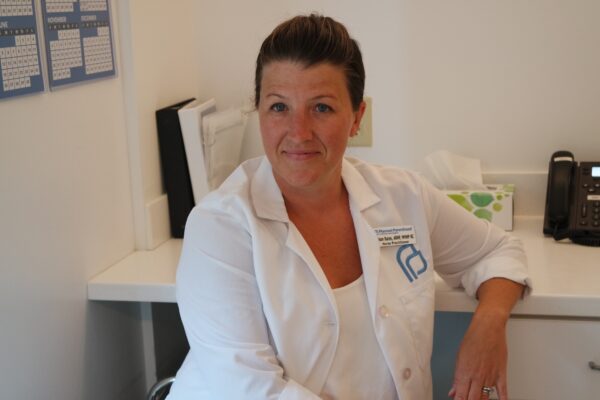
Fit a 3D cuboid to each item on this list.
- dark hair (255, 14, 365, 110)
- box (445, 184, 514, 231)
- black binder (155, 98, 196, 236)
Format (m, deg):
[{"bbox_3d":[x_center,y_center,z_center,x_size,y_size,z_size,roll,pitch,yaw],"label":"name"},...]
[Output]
[{"bbox_3d":[0.019,-0.185,1.455,0.167,0.180,0.200,3,10,6],"label":"dark hair"},{"bbox_3d":[0.372,0.015,2.215,0.233,0.085,0.115,1,11,12],"label":"box"},{"bbox_3d":[-0.250,-0.082,2.279,0.056,0.289,0.268,-4,10,13],"label":"black binder"}]

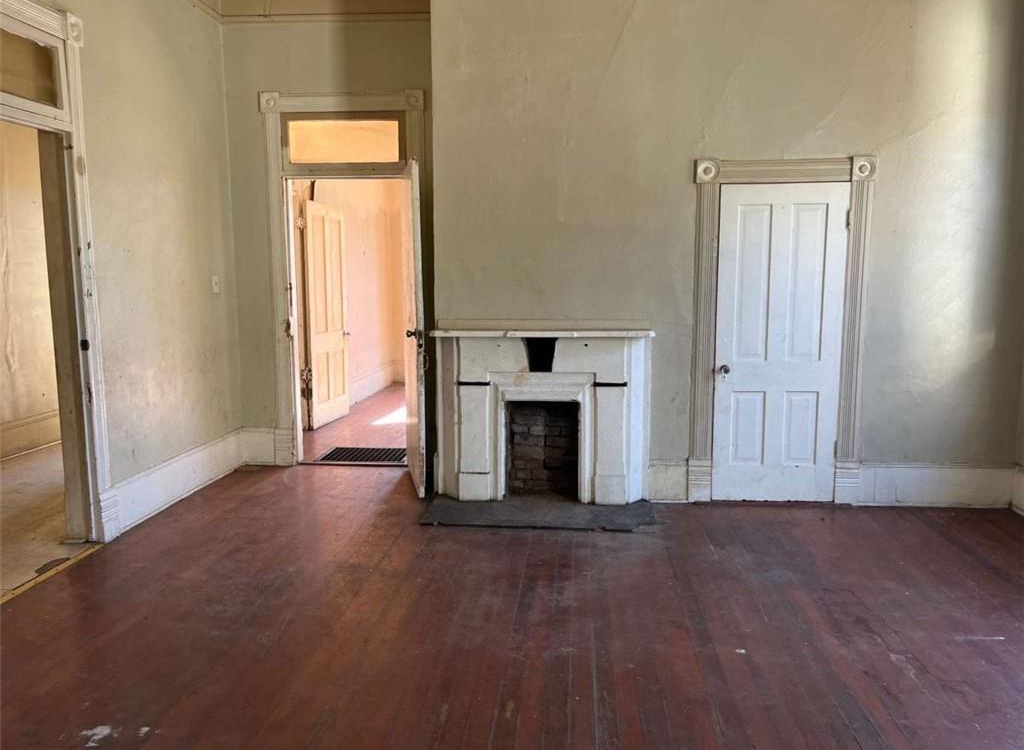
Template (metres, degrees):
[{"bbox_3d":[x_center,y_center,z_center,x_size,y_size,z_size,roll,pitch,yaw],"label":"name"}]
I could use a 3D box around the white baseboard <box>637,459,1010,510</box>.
[{"bbox_3d":[1.999,0.698,4.925,2.298,0.278,0.042,0,7,4],"label":"white baseboard"}]

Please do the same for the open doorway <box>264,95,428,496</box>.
[{"bbox_3d":[-1.229,-0.680,5.846,1.218,2.799,0.203,0,7,4],"label":"open doorway"}]

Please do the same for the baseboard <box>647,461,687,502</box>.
[{"bbox_3d":[1.012,0.691,4.995,0.277,0.278,0.039,0,7,4],"label":"baseboard"}]

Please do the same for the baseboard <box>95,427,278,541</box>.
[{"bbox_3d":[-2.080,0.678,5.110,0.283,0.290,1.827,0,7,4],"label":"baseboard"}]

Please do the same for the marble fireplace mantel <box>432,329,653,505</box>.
[{"bbox_3d":[0.190,0.278,4.922,1.396,1.119,0.217,0,7,4],"label":"marble fireplace mantel"}]

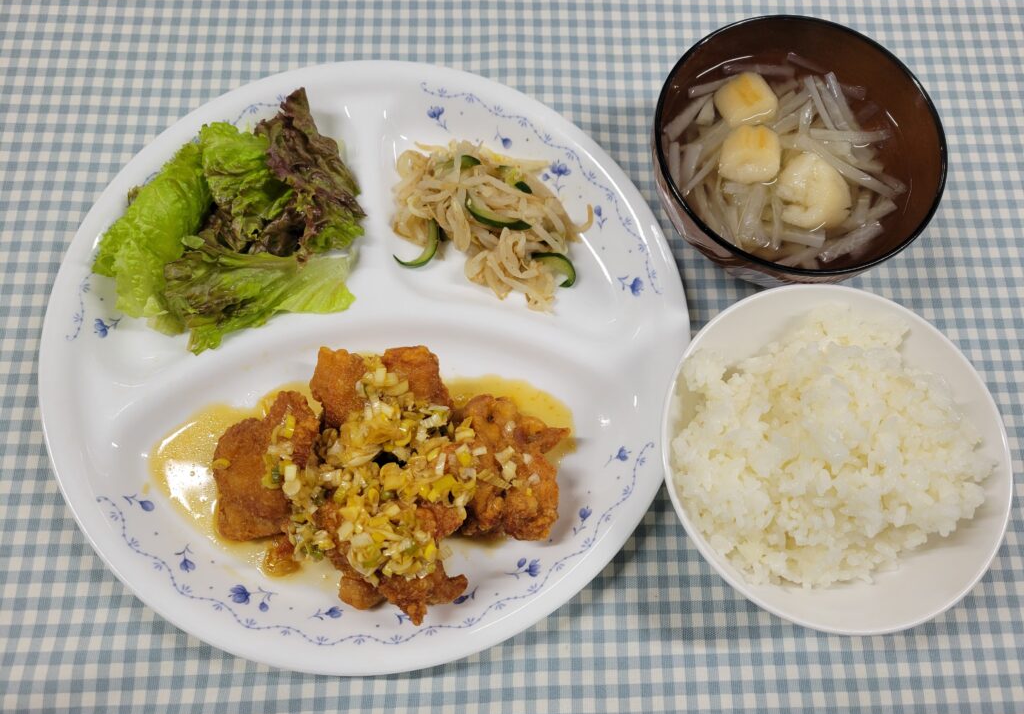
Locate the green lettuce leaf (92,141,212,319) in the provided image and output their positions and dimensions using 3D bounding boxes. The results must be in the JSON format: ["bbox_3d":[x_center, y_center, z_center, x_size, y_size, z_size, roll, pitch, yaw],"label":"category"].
[{"bbox_3d":[-0.145,-0.056,0.316,0.040,0.030,0.075,17,74,3],"label":"green lettuce leaf"}]

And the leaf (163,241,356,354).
[{"bbox_3d":[-0.103,-0.031,0.314,0.073,0.025,0.045,-16,75,-7],"label":"leaf"}]

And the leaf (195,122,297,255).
[{"bbox_3d":[-0.112,-0.074,0.322,0.039,0.028,0.062,-29,77,-10],"label":"leaf"}]

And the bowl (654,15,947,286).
[{"bbox_3d":[0.108,-0.073,0.321,0.110,0.067,0.110,1,73,-2],"label":"bowl"}]

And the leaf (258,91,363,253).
[{"bbox_3d":[-0.086,-0.080,0.324,0.036,0.029,0.070,-22,76,-8],"label":"leaf"}]

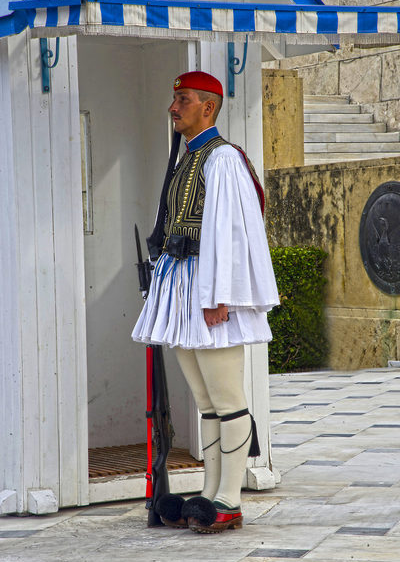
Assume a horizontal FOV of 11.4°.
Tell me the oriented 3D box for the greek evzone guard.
[{"bbox_3d":[0.022,0.078,8.420,0.580,1.920,0.700,-2,2,-28],"label":"greek evzone guard"}]

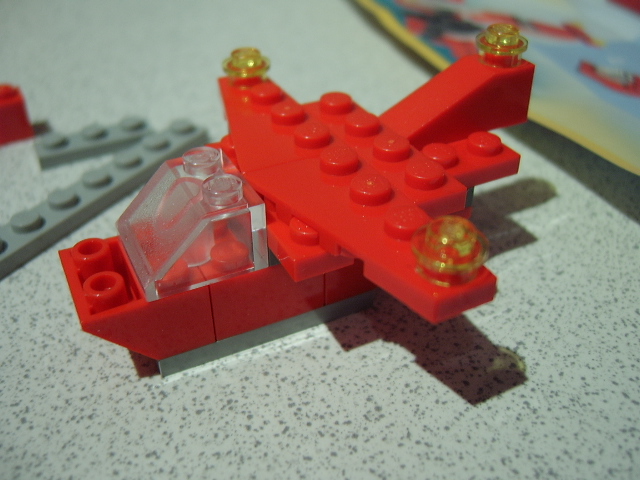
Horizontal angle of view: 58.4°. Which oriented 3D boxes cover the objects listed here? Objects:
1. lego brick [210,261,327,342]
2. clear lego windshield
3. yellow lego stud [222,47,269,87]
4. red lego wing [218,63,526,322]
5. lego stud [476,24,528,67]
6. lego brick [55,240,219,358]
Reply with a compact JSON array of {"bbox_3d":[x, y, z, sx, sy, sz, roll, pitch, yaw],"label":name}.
[{"bbox_3d":[-0.010,0.003,0.083,0.016,0.010,0.016,-16,39,-22],"label":"lego brick"},{"bbox_3d":[-0.017,-0.003,0.074,0.016,0.011,0.016,-16,39,-22],"label":"clear lego windshield"},{"bbox_3d":[-0.012,-0.029,0.097,0.008,0.005,0.008,0,35,0],"label":"yellow lego stud"},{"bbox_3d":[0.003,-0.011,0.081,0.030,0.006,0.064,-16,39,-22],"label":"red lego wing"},{"bbox_3d":[0.028,-0.030,0.089,0.008,0.005,0.008,0,35,0],"label":"lego stud"},{"bbox_3d":[-0.024,0.007,0.077,0.016,0.010,0.016,-16,39,-22],"label":"lego brick"}]

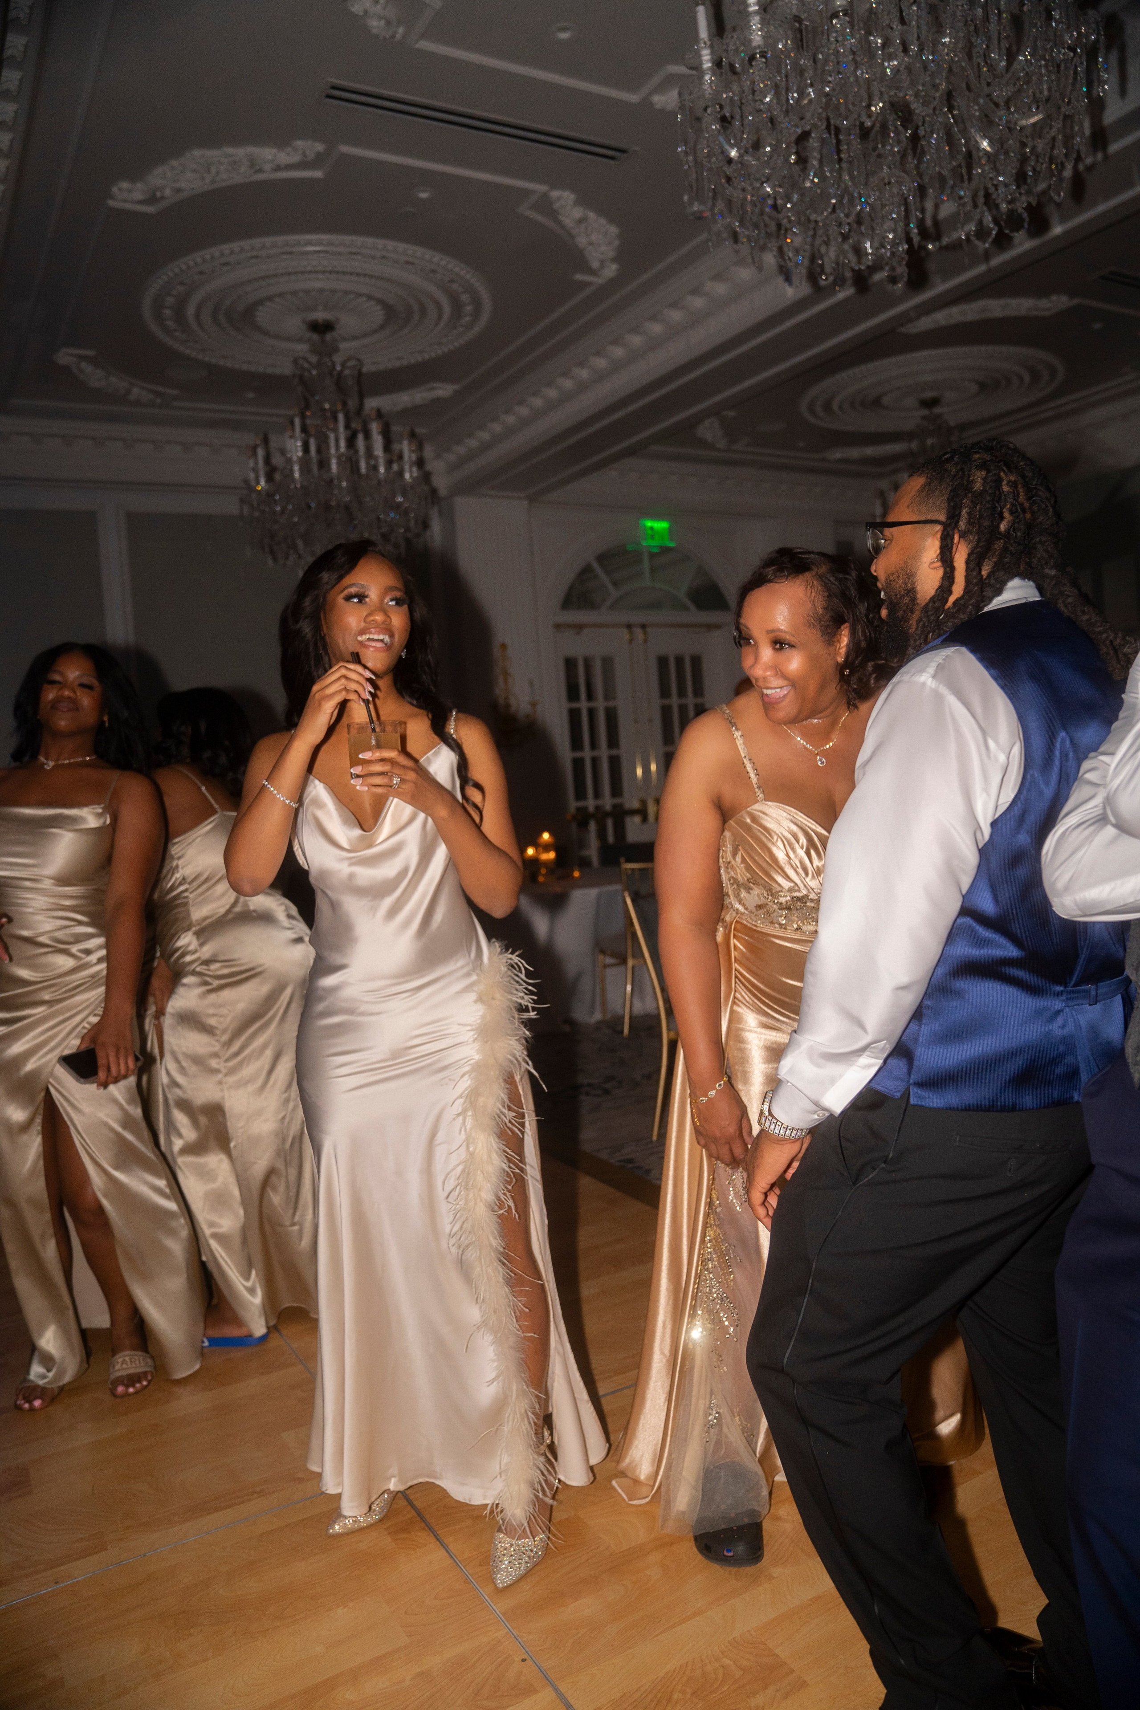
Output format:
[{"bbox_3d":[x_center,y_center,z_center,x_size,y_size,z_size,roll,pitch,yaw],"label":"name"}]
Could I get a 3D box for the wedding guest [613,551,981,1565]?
[{"bbox_3d":[0.385,0.338,2.197,0.660,1.740,0.480,-4,5,5],"label":"wedding guest"}]

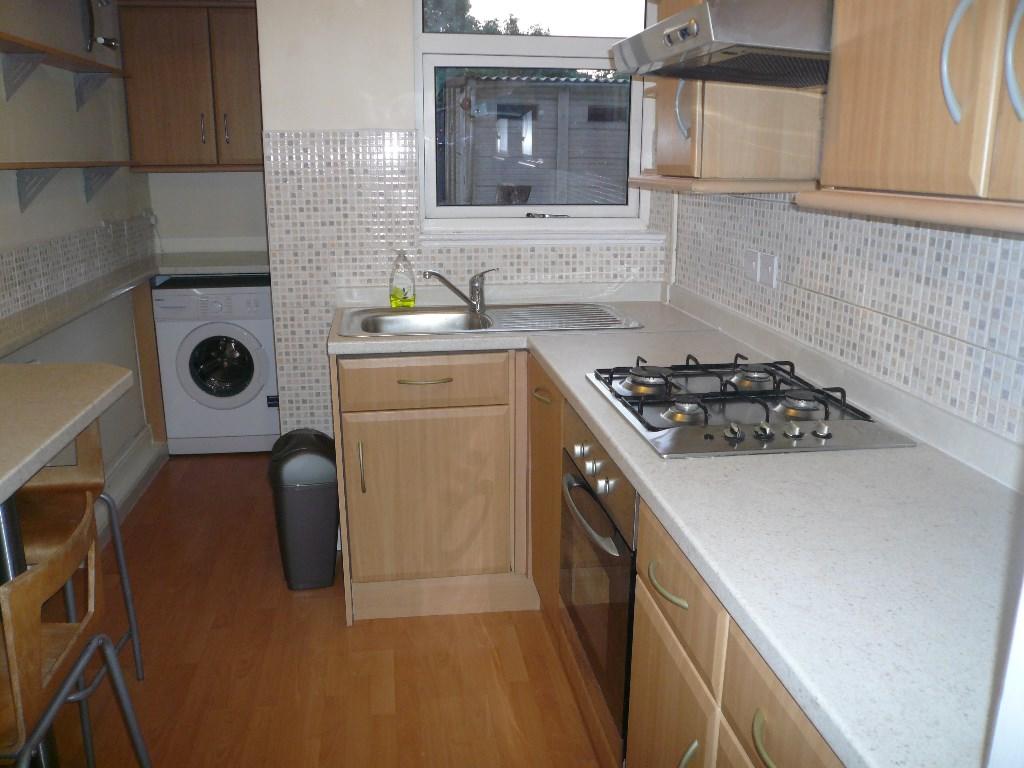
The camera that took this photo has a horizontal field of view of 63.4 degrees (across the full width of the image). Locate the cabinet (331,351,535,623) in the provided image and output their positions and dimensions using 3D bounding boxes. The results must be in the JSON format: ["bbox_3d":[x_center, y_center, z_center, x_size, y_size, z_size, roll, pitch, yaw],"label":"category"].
[{"bbox_3d":[-0.267,0.267,2.783,0.588,0.886,0.494,-2,16,-8],"label":"cabinet"}]

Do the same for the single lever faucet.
[{"bbox_3d":[-0.170,-0.314,2.775,0.255,0.155,0.075,-6,17,-22],"label":"single lever faucet"}]

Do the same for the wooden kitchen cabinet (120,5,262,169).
[{"bbox_3d":[-1.468,-1.450,4.108,0.750,0.734,0.301,-2,16,-8],"label":"wooden kitchen cabinet"}]

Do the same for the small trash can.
[{"bbox_3d":[-0.702,0.411,2.861,0.257,0.564,0.267,-2,16,-8],"label":"small trash can"}]

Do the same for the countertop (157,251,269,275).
[{"bbox_3d":[-1.470,-0.610,4.186,0.679,0.041,0.597,-2,16,-8],"label":"countertop"}]

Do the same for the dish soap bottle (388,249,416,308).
[{"bbox_3d":[-0.372,-0.351,2.809,0.088,0.205,0.058,-2,16,-8],"label":"dish soap bottle"}]

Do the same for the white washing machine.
[{"bbox_3d":[-1.444,-0.128,4.291,0.588,0.832,0.564,-2,16,-8],"label":"white washing machine"}]

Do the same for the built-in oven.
[{"bbox_3d":[0.416,0.366,1.833,0.575,0.580,0.605,-2,16,-8],"label":"built-in oven"}]

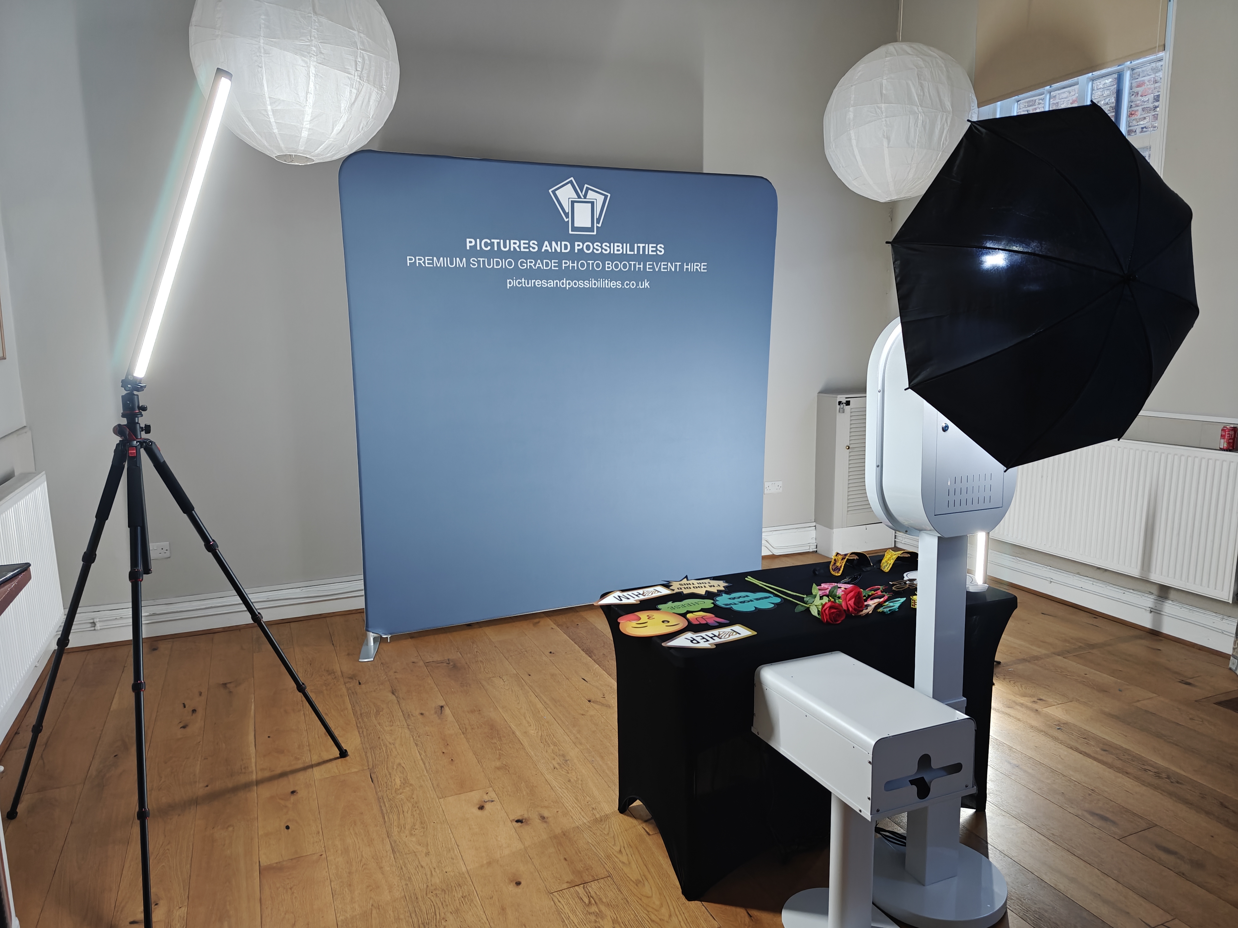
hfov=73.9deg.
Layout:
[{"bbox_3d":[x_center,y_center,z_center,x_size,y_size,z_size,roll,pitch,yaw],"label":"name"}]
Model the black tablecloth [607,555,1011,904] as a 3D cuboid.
[{"bbox_3d":[0.590,0.784,2.681,1.206,0.744,0.621,-4,9,-22],"label":"black tablecloth"}]

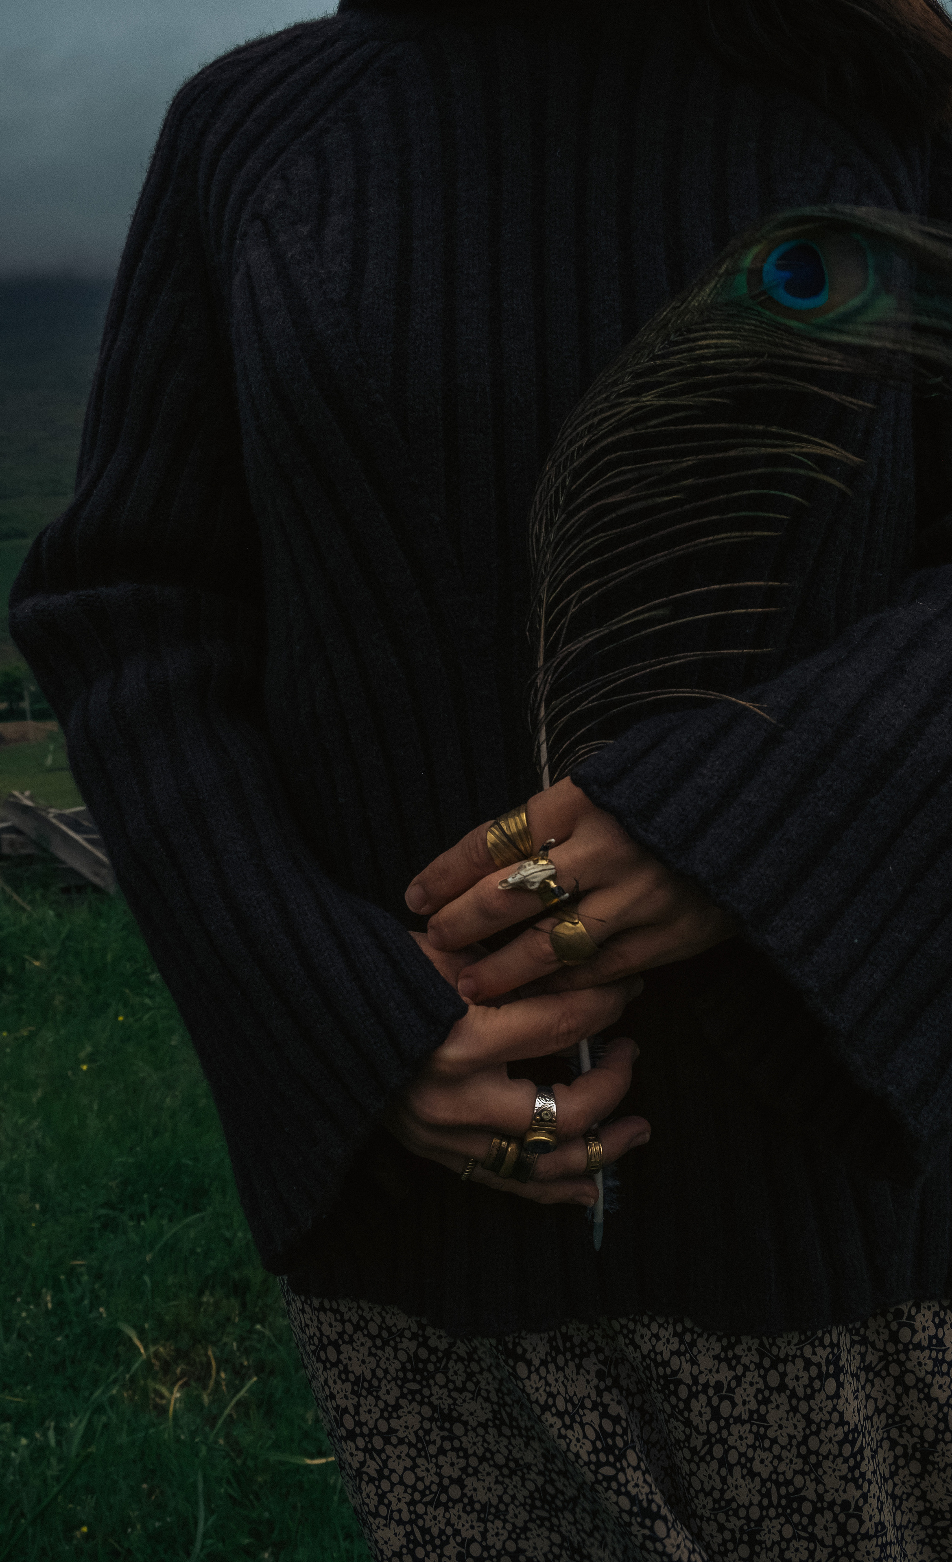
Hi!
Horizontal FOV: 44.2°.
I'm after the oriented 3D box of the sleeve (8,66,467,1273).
[{"bbox_3d":[-0.140,-0.085,0.625,0.275,0.630,0.260,0,6,2],"label":"sleeve"}]

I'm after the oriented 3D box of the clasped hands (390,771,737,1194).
[{"bbox_3d":[0.039,0.097,0.545,0.165,0.195,0.105,0,6,2],"label":"clasped hands"}]

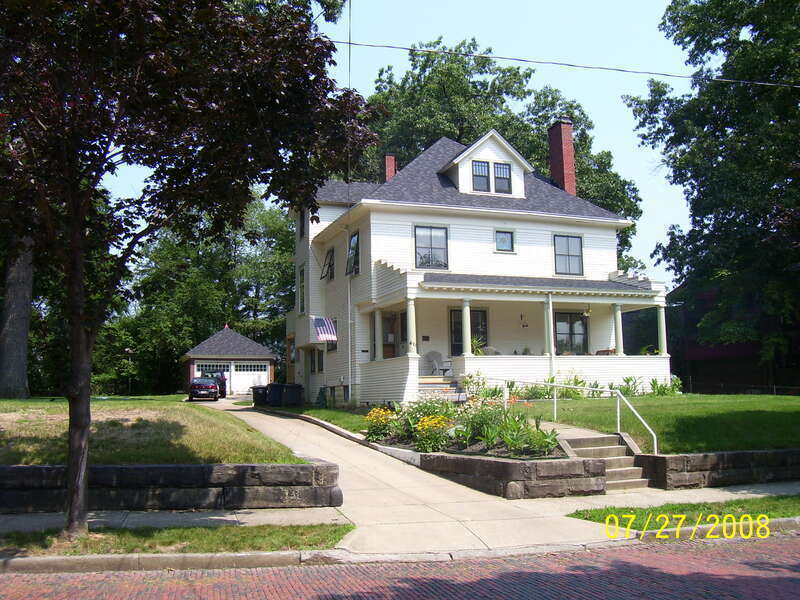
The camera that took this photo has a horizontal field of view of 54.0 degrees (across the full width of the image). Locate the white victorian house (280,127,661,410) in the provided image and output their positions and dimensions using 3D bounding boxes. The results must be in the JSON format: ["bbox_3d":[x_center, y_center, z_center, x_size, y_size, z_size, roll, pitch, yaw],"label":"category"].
[{"bbox_3d":[2.454,-2.040,36.562,13.300,13.500,15.500,2,-8,-22],"label":"white victorian house"}]

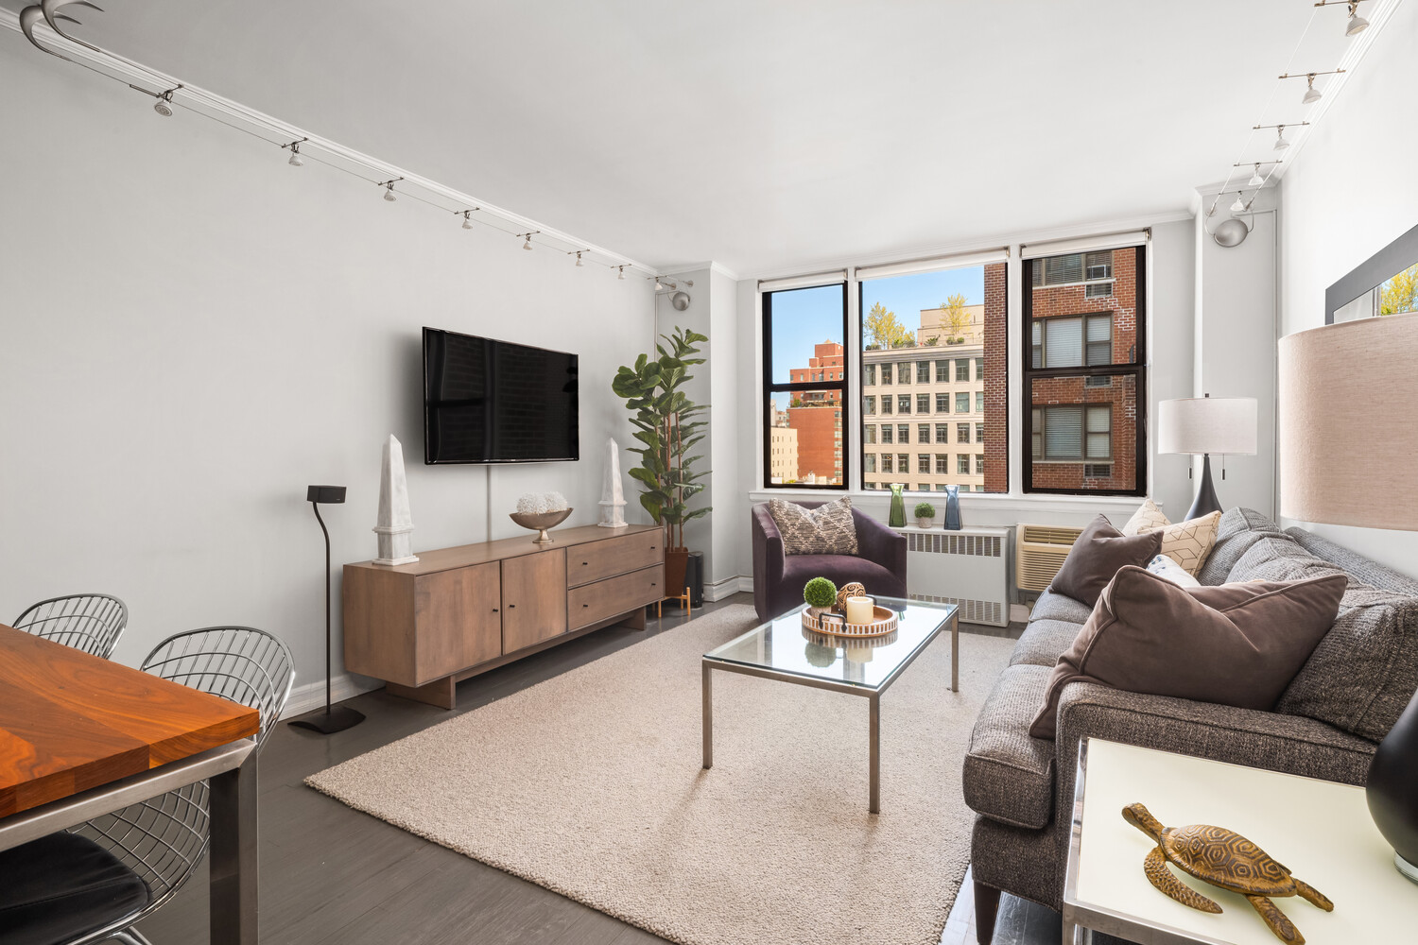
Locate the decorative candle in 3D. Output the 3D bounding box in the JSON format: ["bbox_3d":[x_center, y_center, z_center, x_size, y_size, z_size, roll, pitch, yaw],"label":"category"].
[{"bbox_3d":[0.610,0.558,2.705,0.106,0.088,0.106,1,2,29],"label":"decorative candle"}]

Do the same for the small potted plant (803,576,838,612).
[{"bbox_3d":[0.464,0.521,2.761,0.132,0.164,0.132,0,2,0],"label":"small potted plant"}]

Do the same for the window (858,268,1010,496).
[{"bbox_3d":[1.501,-0.615,4.544,0.964,1.503,0.100,0,2,29],"label":"window"}]

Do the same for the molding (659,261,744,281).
[{"bbox_3d":[-0.096,-1.472,5.090,0.511,0.057,0.473,0,2,29],"label":"molding"}]

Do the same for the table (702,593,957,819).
[{"bbox_3d":[0.556,0.815,2.685,0.619,0.393,1.210,1,2,31],"label":"table"}]

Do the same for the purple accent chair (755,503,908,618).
[{"bbox_3d":[0.746,0.593,4.391,0.859,0.730,0.758,0,2,-3],"label":"purple accent chair"}]

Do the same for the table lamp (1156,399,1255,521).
[{"bbox_3d":[2.450,0.009,3.298,0.390,0.790,0.390,0,2,29],"label":"table lamp"}]

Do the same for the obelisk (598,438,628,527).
[{"bbox_3d":[-0.640,0.062,4.455,0.140,0.587,0.140,0,2,29],"label":"obelisk"}]

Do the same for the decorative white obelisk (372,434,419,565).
[{"bbox_3d":[-1.409,0.112,3.012,0.158,0.573,0.158,1,2,29],"label":"decorative white obelisk"}]

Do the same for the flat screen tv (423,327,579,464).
[{"bbox_3d":[-1.113,-0.388,3.748,0.050,0.664,1.118,0,2,29],"label":"flat screen tv"}]

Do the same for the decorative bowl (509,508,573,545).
[{"bbox_3d":[-0.905,0.288,3.652,0.223,0.173,0.457,1,2,29],"label":"decorative bowl"}]

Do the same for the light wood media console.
[{"bbox_3d":[-0.946,0.691,3.630,0.478,0.614,1.836,0,2,29],"label":"light wood media console"}]

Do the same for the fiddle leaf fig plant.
[{"bbox_3d":[-0.318,-0.124,4.527,0.602,1.716,0.602,1,2,29],"label":"fiddle leaf fig plant"}]

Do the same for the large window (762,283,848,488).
[{"bbox_3d":[0.711,-0.633,4.981,0.680,1.520,0.100,0,2,29],"label":"large window"}]

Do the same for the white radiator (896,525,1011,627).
[{"bbox_3d":[1.510,0.649,4.406,0.842,0.600,0.236,0,2,29],"label":"white radiator"}]

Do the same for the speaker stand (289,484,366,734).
[{"bbox_3d":[-1.549,0.538,2.731,0.223,0.970,0.217,1,2,29],"label":"speaker stand"}]

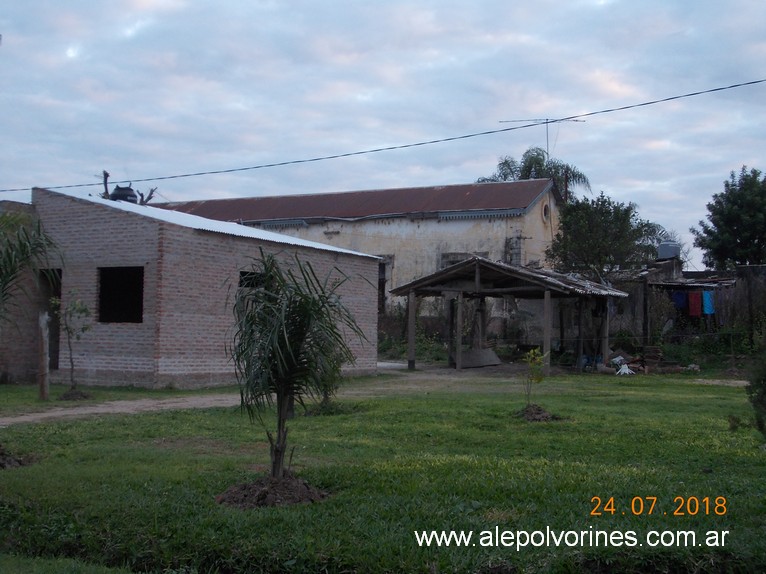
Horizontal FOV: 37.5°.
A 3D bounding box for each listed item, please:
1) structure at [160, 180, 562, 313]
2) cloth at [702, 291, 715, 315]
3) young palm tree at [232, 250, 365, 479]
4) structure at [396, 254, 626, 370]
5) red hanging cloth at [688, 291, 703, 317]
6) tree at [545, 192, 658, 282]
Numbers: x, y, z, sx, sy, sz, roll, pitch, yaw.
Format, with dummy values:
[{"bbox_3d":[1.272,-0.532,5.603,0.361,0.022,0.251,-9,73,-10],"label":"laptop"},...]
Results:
[{"bbox_3d":[-2.632,-0.384,39.923,18.000,5.830,3.835,-1,-4,29],"label":"structure"},{"bbox_3d":[9.232,0.440,32.000,0.360,0.680,0.060,-1,-4,29],"label":"cloth"},{"bbox_3d":[-0.749,0.678,10.000,1.150,2.039,1.150,1,-3,0],"label":"young palm tree"},{"bbox_3d":[3.416,0.780,29.494,4.779,2.827,4.728,-1,-4,29],"label":"structure"},{"bbox_3d":[8.864,0.468,32.000,0.400,0.740,0.060,-1,-4,29],"label":"red hanging cloth"},{"bbox_3d":[6.732,-0.260,34.854,3.550,5.352,3.550,1,-3,0],"label":"tree"}]

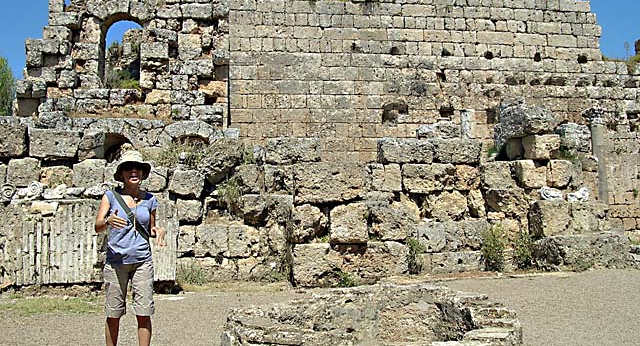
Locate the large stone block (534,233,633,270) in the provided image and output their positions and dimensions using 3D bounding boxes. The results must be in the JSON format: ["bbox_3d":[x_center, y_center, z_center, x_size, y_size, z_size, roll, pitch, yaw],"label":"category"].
[{"bbox_3d":[4.008,1.191,10.200,1.240,0.464,0.650,0,1,-11],"label":"large stone block"}]

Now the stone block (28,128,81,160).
[{"bbox_3d":[-3.766,-0.418,9.440,0.724,0.446,0.480,0,0,-8],"label":"stone block"}]

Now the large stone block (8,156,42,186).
[{"bbox_3d":[-3.878,-0.007,8.838,0.412,0.388,0.420,0,0,-9],"label":"large stone block"}]

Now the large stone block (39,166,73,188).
[{"bbox_3d":[-3.452,0.044,8.838,0.392,0.285,0.400,0,0,-9],"label":"large stone block"}]

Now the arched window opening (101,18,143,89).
[{"bbox_3d":[-3.400,-2.046,11.493,0.671,1.277,0.600,-1,1,-13],"label":"arched window opening"}]

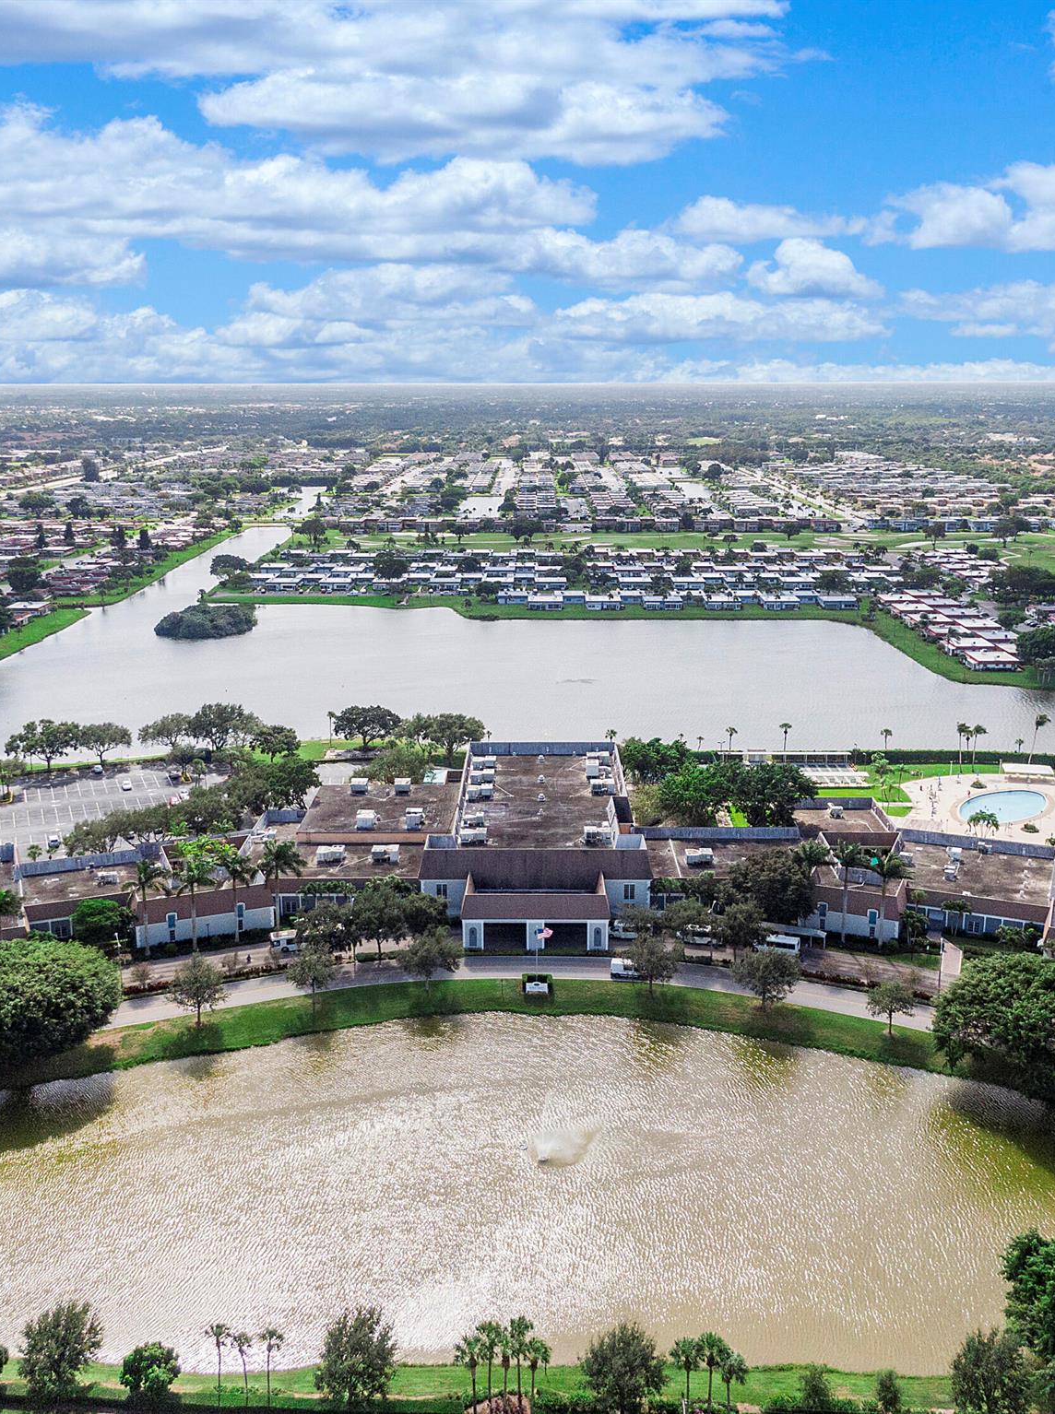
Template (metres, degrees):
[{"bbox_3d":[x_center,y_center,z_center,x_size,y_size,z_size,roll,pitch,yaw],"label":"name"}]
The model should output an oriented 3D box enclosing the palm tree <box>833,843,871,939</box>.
[{"bbox_3d":[55.350,32.250,225.660,7.560,18.770,7.560,3,15,14],"label":"palm tree"}]

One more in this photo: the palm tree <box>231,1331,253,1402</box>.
[{"bbox_3d":[-27.190,63.370,125.830,2.040,7.790,2.040,-4,15,-14],"label":"palm tree"}]

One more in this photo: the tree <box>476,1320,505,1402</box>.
[{"bbox_3d":[-3.450,60.540,121.140,2.800,8.600,2.800,0,14,0],"label":"tree"}]

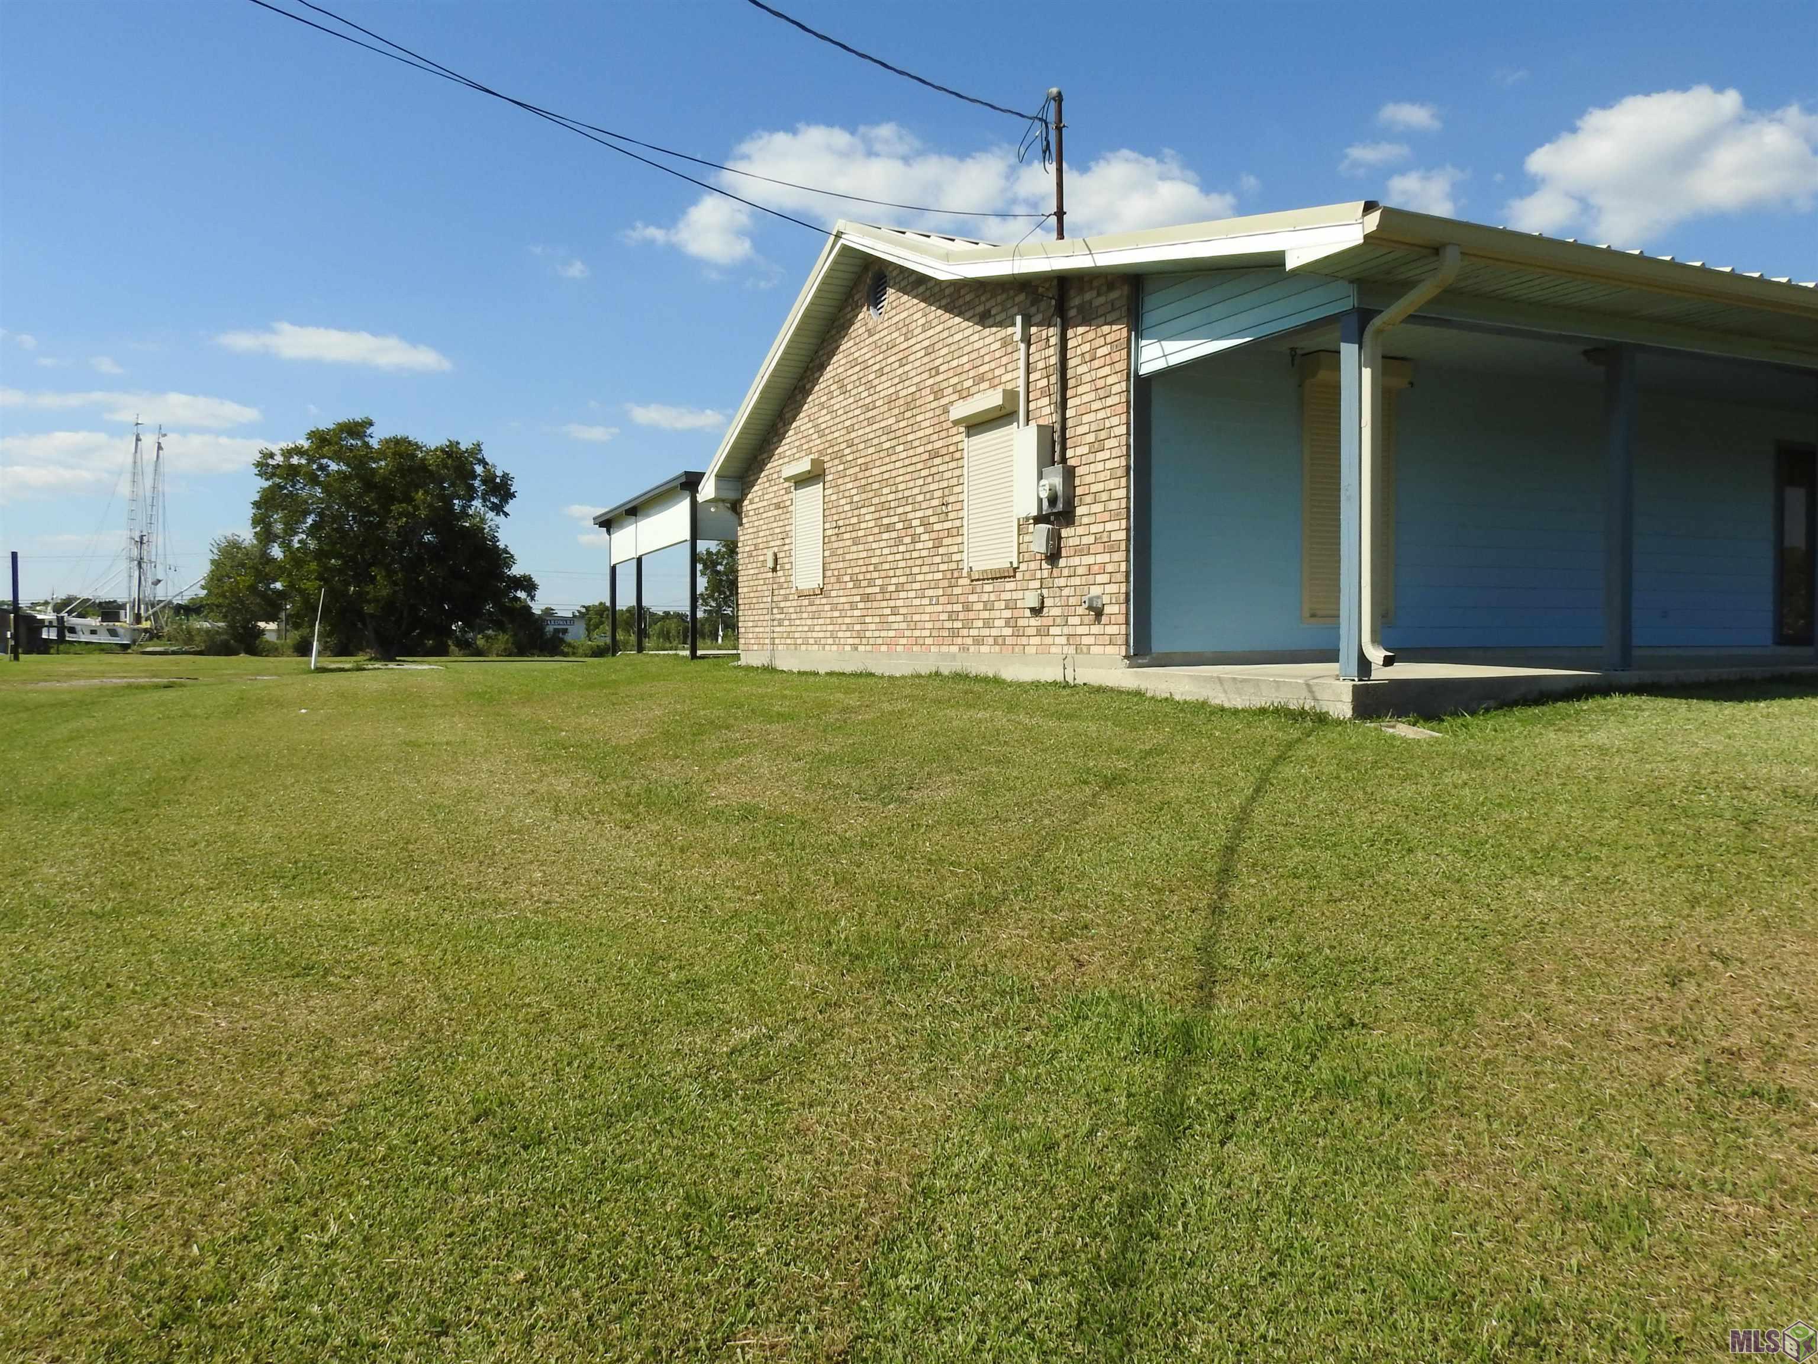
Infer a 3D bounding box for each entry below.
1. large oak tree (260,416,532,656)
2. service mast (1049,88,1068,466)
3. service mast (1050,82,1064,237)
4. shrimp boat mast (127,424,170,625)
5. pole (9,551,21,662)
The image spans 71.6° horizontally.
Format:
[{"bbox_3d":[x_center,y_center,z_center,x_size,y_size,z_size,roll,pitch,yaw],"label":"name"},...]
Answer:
[{"bbox_3d":[-20.860,-5.775,51.000,9.800,9.750,9.800,-2,2,-26],"label":"large oak tree"},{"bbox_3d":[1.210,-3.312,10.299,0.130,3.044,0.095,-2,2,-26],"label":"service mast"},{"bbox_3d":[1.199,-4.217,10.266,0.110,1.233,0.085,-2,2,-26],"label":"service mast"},{"bbox_3d":[-56.167,-11.684,93.000,1.900,15.400,2.000,-1,2,0],"label":"shrimp boat mast"},{"bbox_3d":[-40.430,-3.404,57.000,0.290,5.050,0.290,-2,2,-26],"label":"pole"}]

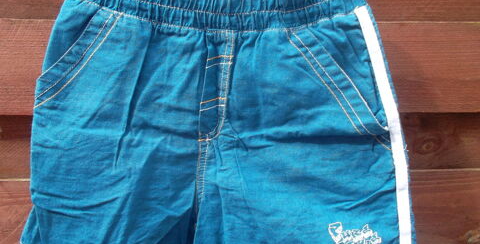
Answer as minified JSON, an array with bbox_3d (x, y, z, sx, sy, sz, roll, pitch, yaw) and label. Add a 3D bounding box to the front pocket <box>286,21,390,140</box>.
[{"bbox_3d":[0.094,-0.041,0.377,0.095,0.112,0.020,-2,14,-9],"label":"front pocket"}]

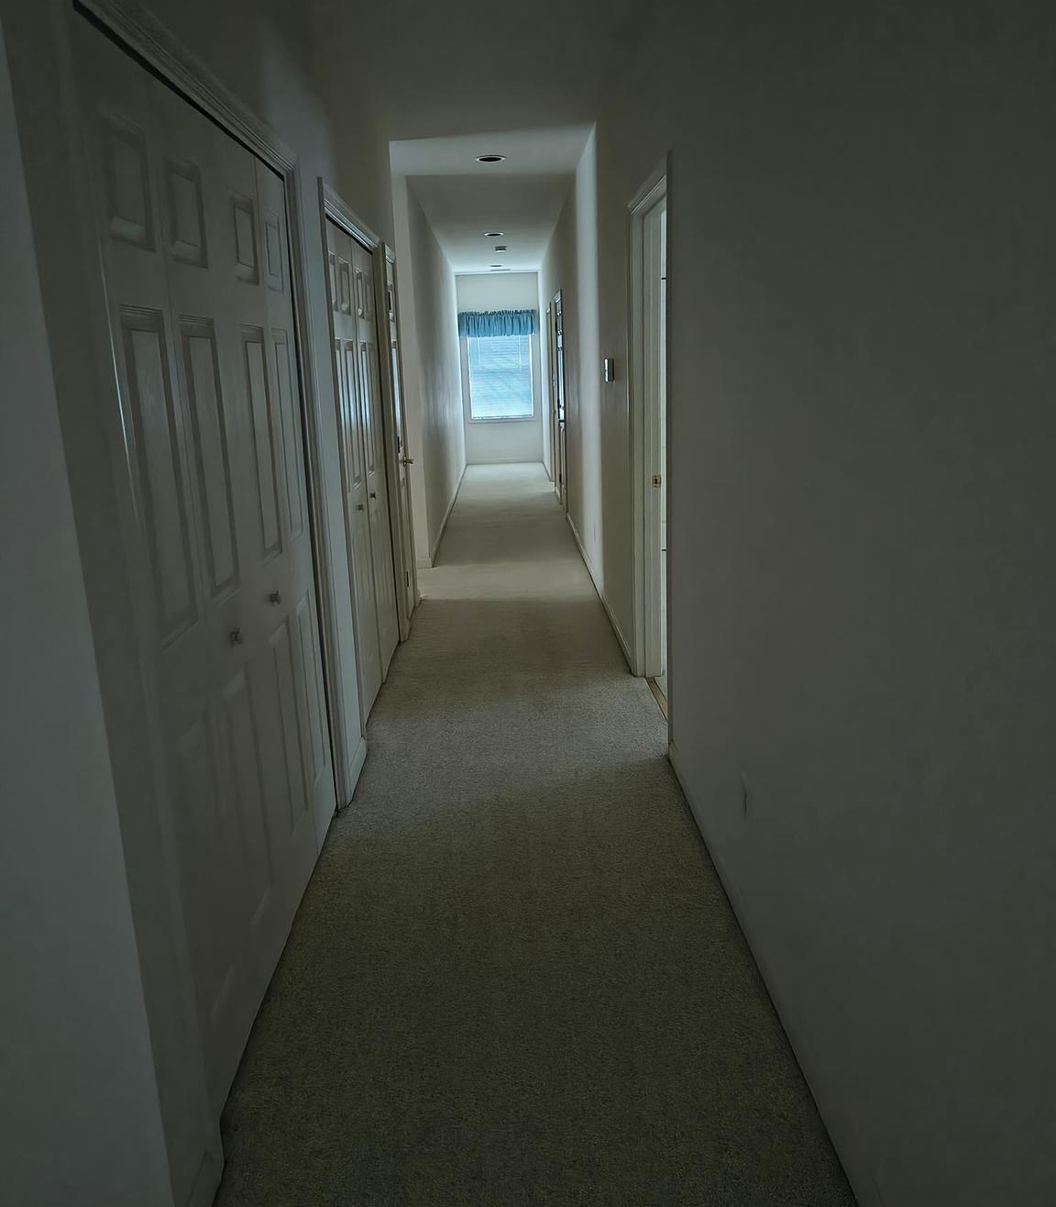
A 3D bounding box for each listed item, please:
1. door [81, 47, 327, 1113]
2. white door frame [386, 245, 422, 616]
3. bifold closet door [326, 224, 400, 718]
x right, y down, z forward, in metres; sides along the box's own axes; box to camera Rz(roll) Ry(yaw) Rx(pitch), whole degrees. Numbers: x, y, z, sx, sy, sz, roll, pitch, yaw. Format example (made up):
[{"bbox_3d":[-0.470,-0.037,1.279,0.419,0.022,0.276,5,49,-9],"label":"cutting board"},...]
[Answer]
[{"bbox_3d":[-0.691,-0.090,2.389,0.045,2.010,1.494,-2,14,-1],"label":"door"},{"bbox_3d":[-0.772,-0.947,5.670,0.110,2.124,0.659,-2,14,-1],"label":"white door frame"},{"bbox_3d":[-0.753,-0.593,4.445,0.045,2.013,1.480,-2,14,-1],"label":"bifold closet door"}]

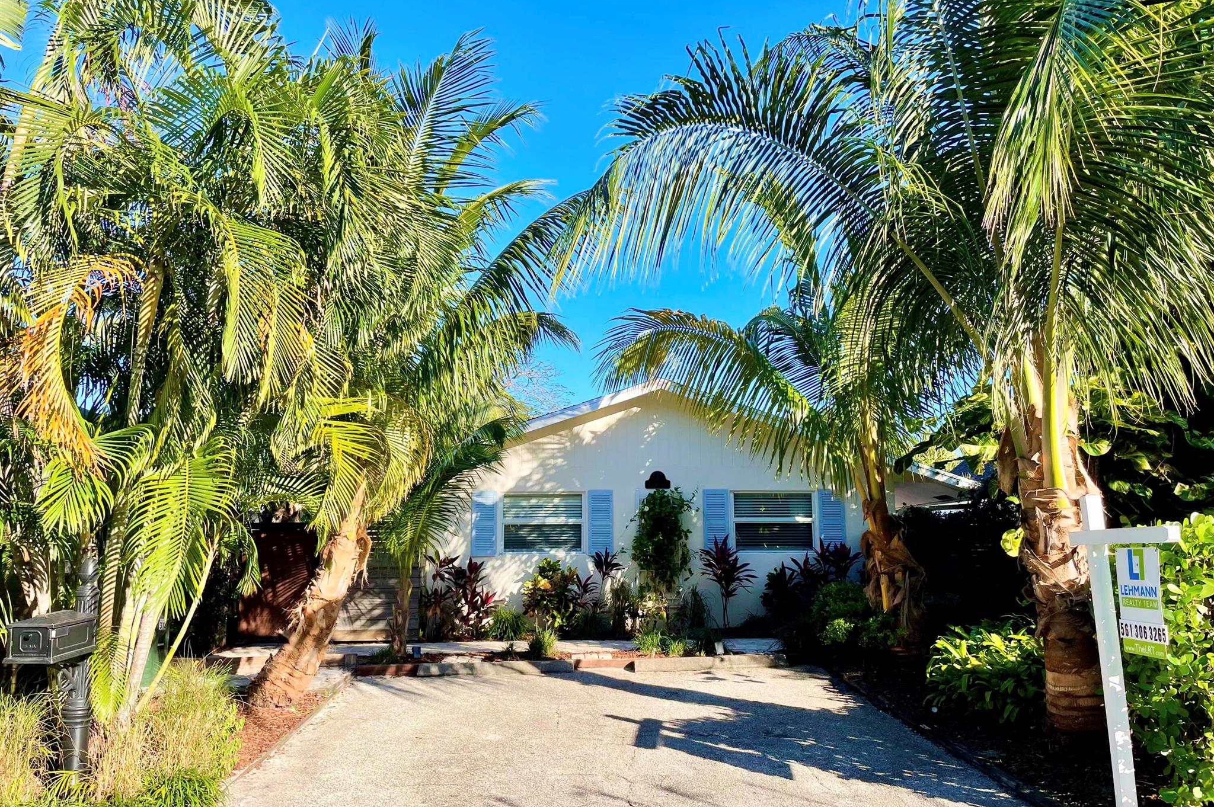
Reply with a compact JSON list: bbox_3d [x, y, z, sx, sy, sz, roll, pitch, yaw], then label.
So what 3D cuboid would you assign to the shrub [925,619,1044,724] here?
[{"bbox_3d":[3.214,2.255,7.724,1.052,0.851,1.000,0,-7,0],"label":"shrub"}]

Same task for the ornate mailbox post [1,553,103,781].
[{"bbox_3d":[-3.410,1.632,5.526,0.290,1.384,0.680,0,-7,0],"label":"ornate mailbox post"}]

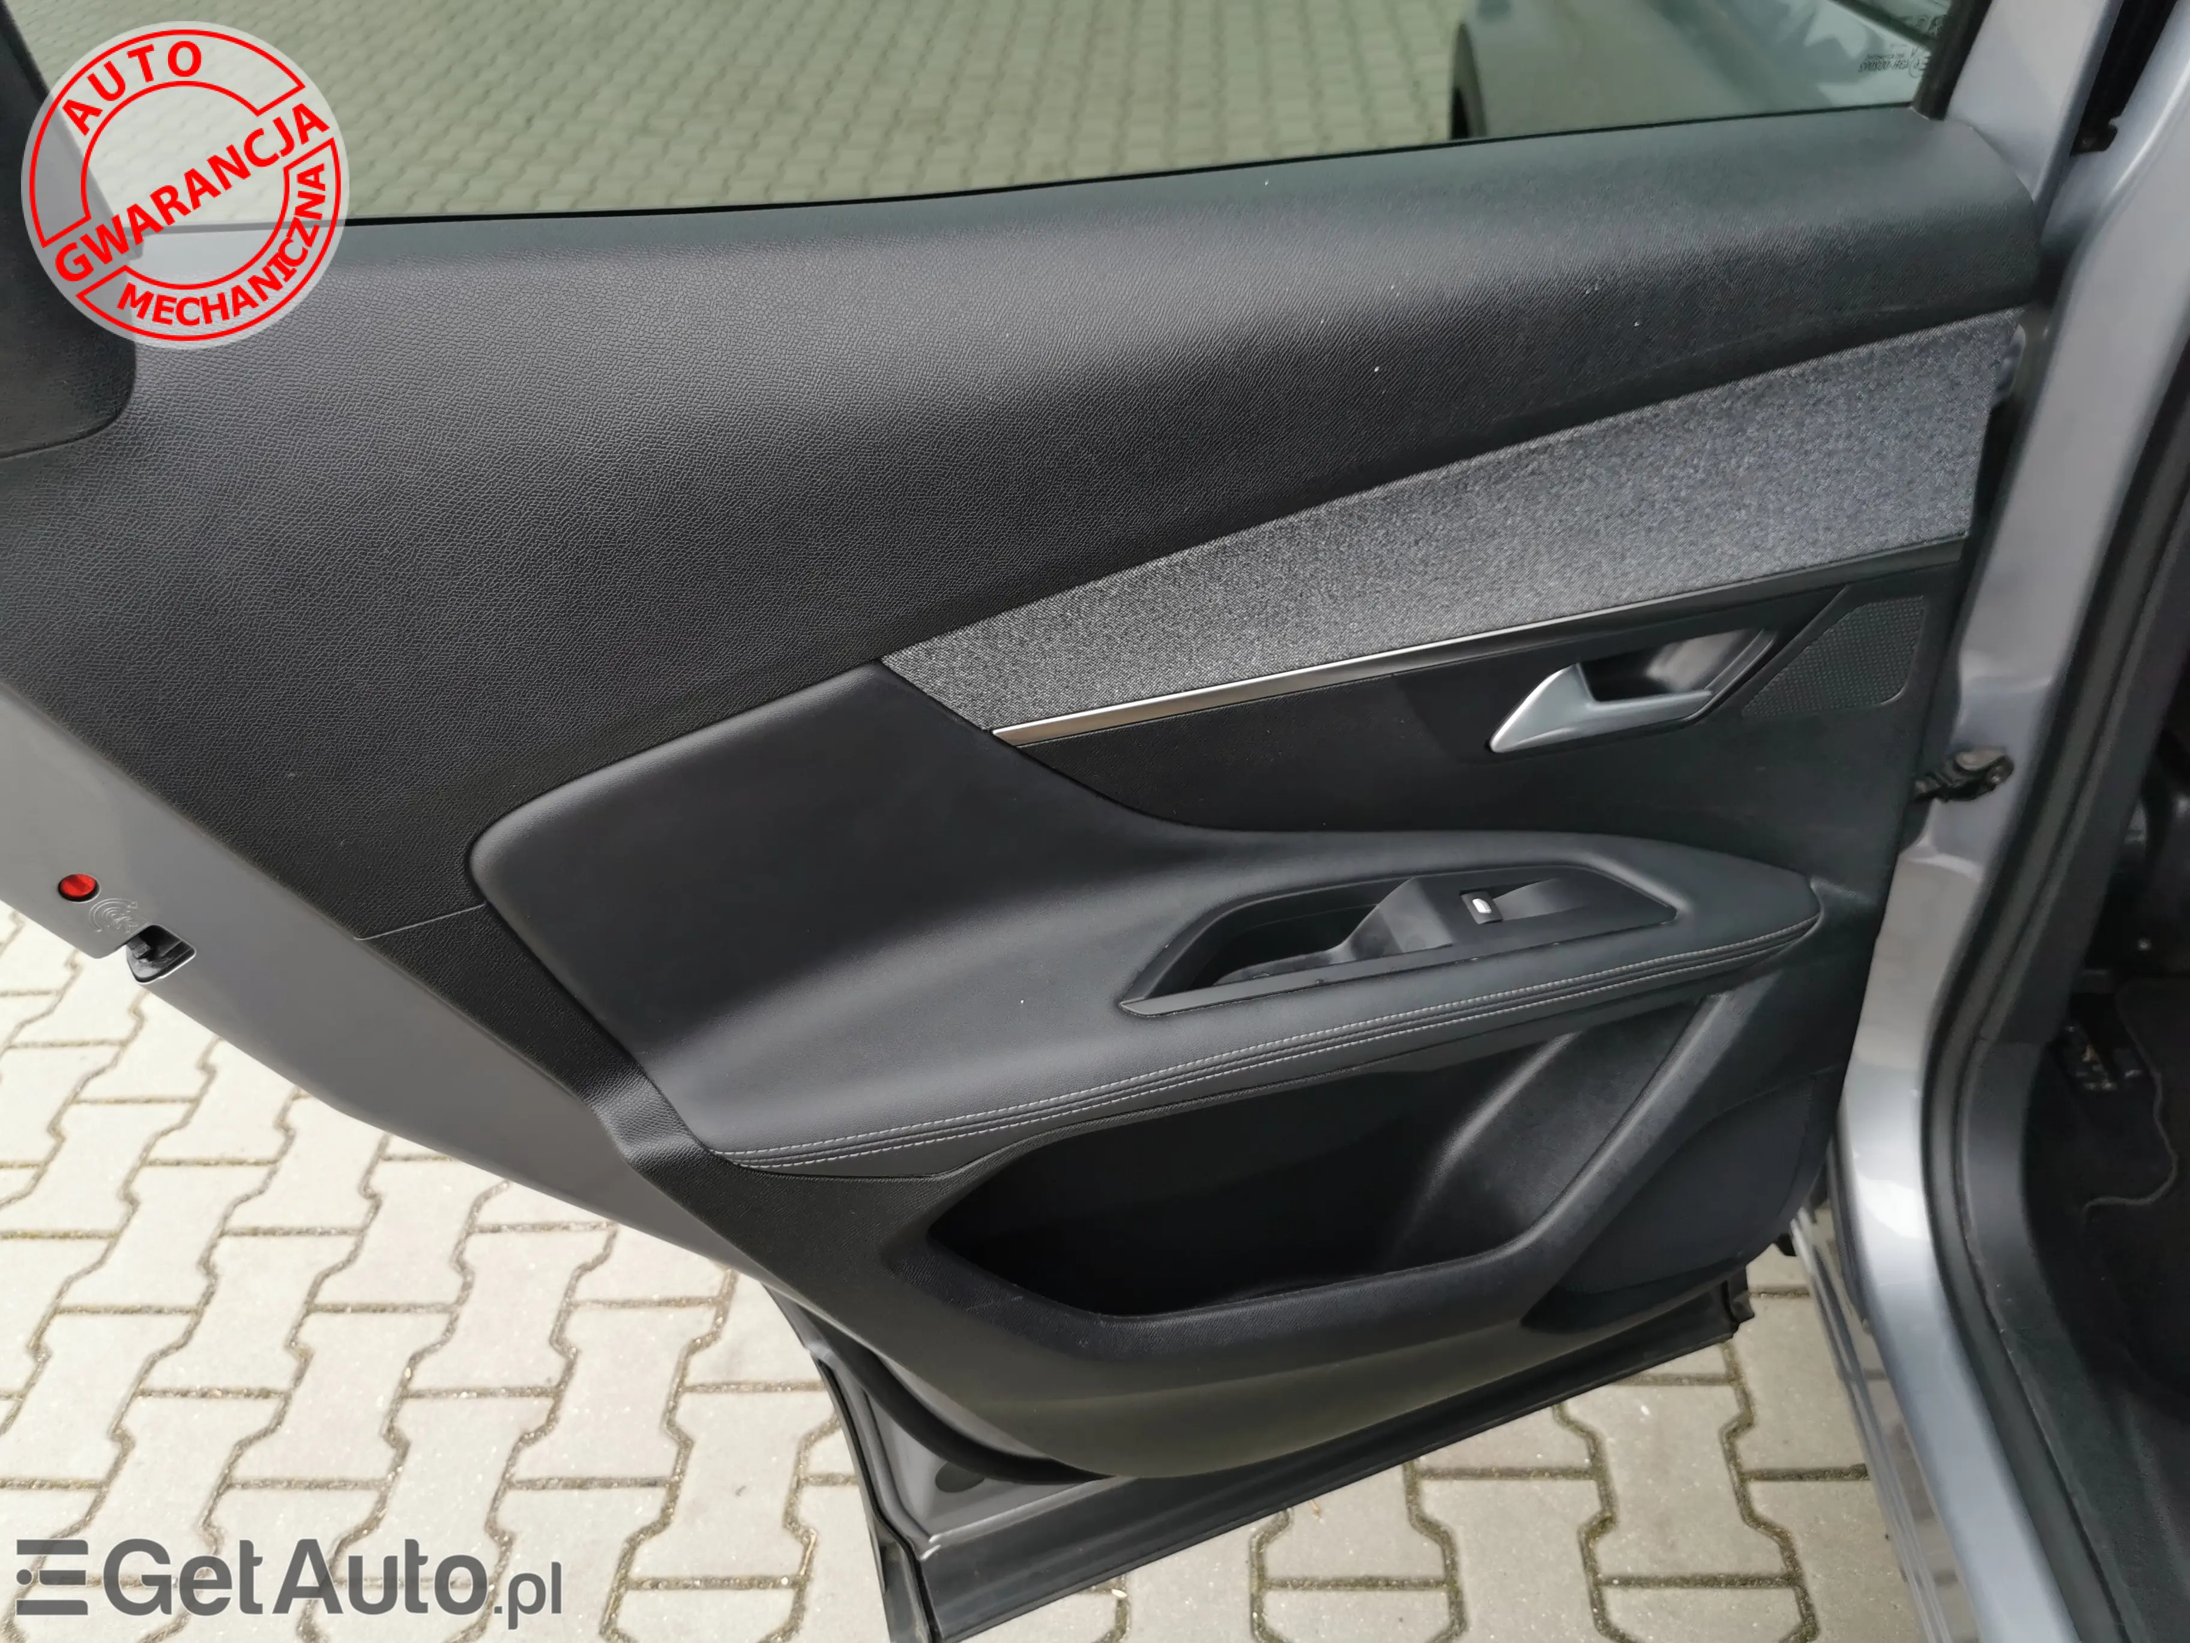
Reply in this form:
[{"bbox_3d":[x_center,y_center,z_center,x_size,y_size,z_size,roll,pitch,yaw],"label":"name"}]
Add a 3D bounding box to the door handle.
[{"bbox_3d":[0.273,-0.067,0.876,0.155,0.055,0.037,-14,38,-11],"label":"door handle"}]

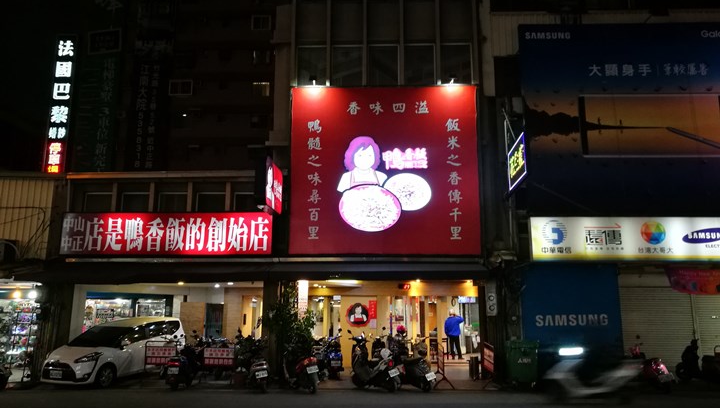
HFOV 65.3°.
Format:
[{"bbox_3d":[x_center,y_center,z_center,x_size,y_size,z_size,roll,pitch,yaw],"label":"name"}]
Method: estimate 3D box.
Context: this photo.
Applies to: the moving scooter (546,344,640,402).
[{"bbox_3d":[4.420,3.244,10.877,1.780,1.100,0.680,0,-11,1],"label":"moving scooter"}]

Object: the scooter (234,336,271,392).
[{"bbox_3d":[-2.263,3.545,12.554,0.680,1.170,1.770,4,-12,-18],"label":"scooter"}]

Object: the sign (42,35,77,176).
[{"bbox_3d":[-14.634,-4.969,27.555,1.120,7.158,0.300,0,-11,1],"label":"sign"}]

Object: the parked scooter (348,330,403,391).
[{"bbox_3d":[0.325,3.547,12.643,0.680,1.200,1.750,9,-14,-38],"label":"parked scooter"}]

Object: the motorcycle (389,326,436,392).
[{"bbox_3d":[1.237,3.916,13.938,0.680,1.300,1.770,8,-14,-34],"label":"motorcycle"}]

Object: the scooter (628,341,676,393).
[{"bbox_3d":[6.807,3.829,13.310,0.670,1.140,1.740,1,-11,-2],"label":"scooter"}]

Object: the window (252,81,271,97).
[{"bbox_3d":[-7.929,-9.259,45.206,1.449,1.284,0.150,0,-11,1],"label":"window"}]

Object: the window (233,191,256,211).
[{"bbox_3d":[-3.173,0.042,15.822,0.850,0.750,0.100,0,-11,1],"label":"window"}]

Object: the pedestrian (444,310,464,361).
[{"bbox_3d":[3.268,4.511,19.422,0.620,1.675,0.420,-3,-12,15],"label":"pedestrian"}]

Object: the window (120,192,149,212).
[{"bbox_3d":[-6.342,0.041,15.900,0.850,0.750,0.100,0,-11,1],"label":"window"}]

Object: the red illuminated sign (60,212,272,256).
[{"bbox_3d":[-4.726,0.736,13.795,5.191,1.040,0.250,0,-11,1],"label":"red illuminated sign"}]

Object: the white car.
[{"bbox_3d":[-6.568,4.035,15.506,1.700,1.680,4.235,-4,-12,19],"label":"white car"}]

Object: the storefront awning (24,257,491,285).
[{"bbox_3d":[-2.470,1.574,13.035,10.584,0.519,1.050,0,-11,1],"label":"storefront awning"}]

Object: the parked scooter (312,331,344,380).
[{"bbox_3d":[-0.763,4.155,15.488,0.720,1.200,1.800,2,-11,-7],"label":"parked scooter"}]

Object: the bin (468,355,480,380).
[{"bbox_3d":[3.006,4.318,14.742,0.310,0.630,0.310,0,-11,1],"label":"bin"}]

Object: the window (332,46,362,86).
[{"bbox_3d":[-0.354,-3.892,15.887,0.906,1.310,0.100,0,-11,1],"label":"window"}]

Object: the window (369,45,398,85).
[{"bbox_3d":[0.675,-4.043,16.483,0.939,1.380,0.100,0,-11,1],"label":"window"}]

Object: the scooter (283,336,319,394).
[{"bbox_3d":[-1.243,3.548,12.466,0.680,1.130,1.770,6,-13,-28],"label":"scooter"}]

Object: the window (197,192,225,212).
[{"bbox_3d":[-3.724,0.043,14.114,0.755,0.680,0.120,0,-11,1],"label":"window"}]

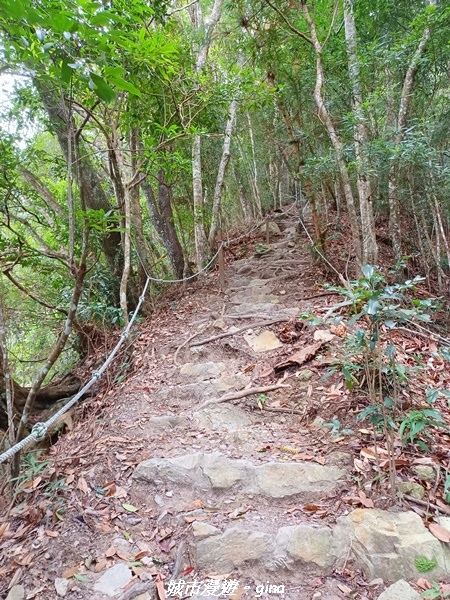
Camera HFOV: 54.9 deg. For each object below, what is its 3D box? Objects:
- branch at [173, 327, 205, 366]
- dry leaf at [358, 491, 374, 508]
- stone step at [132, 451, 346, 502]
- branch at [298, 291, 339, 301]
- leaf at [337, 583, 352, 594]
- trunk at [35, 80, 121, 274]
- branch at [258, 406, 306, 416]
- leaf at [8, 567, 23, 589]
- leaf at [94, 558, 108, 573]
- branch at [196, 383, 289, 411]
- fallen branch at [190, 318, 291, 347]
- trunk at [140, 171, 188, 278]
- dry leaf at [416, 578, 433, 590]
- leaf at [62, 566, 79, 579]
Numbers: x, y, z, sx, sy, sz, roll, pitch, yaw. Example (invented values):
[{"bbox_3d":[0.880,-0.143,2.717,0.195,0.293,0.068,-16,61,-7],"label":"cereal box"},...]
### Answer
[{"bbox_3d":[-0.286,0.397,3.800,0.160,0.080,0.601,6,28,20],"label":"branch"},{"bbox_3d":[0.603,0.849,1.845,0.042,0.018,0.088,-16,38,-21],"label":"dry leaf"},{"bbox_3d":[0.076,0.925,2.270,1.070,0.170,0.280,0,2,5],"label":"stone step"},{"bbox_3d":[1.148,-0.053,5.300,0.576,0.040,0.060,-10,19,-20],"label":"branch"},{"bbox_3d":[0.451,1.077,1.620,0.030,0.012,0.060,-14,8,-39],"label":"leaf"},{"bbox_3d":[-1.995,-1.668,5.900,0.380,2.750,0.380,-23,0,0],"label":"trunk"},{"bbox_3d":[0.347,0.671,2.607,0.259,0.030,0.045,4,18,14],"label":"branch"},{"bbox_3d":[-0.769,1.021,1.591,0.030,0.012,0.080,2,18,6],"label":"leaf"},{"bbox_3d":[-0.464,1.004,1.640,0.033,0.014,0.063,12,21,32],"label":"leaf"},{"bbox_3d":[0.123,0.602,2.744,0.670,0.065,0.100,-8,19,-23],"label":"branch"},{"bbox_3d":[0.166,0.294,4.025,1.098,0.060,0.090,-12,20,-30],"label":"fallen branch"},{"bbox_3d":[-0.824,-1.046,6.000,0.380,1.550,0.320,-16,3,1],"label":"trunk"},{"bbox_3d":[0.746,1.064,1.620,0.056,0.015,0.040,-3,17,-11],"label":"dry leaf"},{"bbox_3d":[-0.573,1.014,1.612,0.066,0.013,0.033,-15,23,-39],"label":"leaf"}]

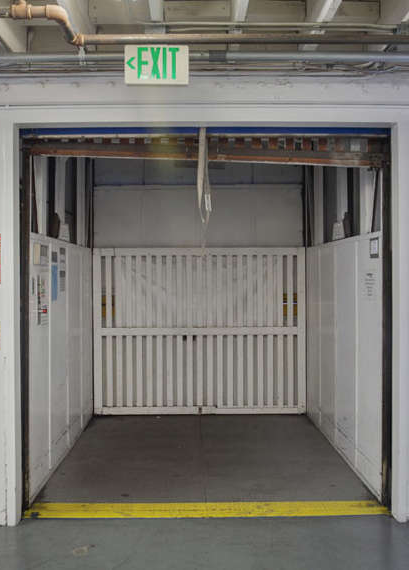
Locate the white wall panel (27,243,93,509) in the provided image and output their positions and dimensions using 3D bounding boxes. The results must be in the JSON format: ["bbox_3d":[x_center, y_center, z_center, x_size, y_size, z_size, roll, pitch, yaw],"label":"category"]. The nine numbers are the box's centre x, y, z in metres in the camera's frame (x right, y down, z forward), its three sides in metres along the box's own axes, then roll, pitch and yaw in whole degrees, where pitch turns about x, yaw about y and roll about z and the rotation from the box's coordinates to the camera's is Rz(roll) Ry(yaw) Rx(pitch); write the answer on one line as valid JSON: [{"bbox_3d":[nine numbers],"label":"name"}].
[{"bbox_3d":[-1.183,0.529,5.499,0.050,1.789,2.697,0,1,-1],"label":"white wall panel"}]

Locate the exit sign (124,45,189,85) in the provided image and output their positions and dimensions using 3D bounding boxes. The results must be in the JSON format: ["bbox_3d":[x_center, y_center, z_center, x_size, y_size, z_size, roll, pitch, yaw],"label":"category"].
[{"bbox_3d":[-0.232,-1.073,3.147,0.313,0.193,0.045,0,1,-1],"label":"exit sign"}]

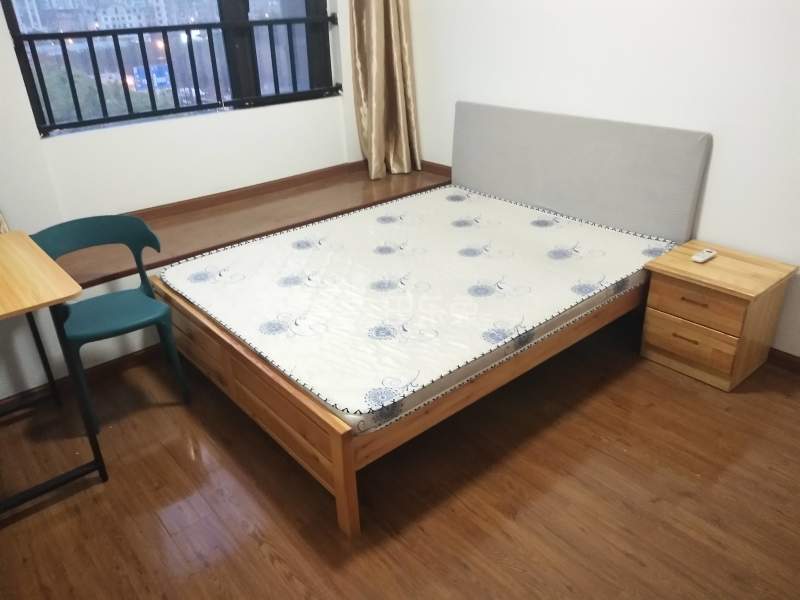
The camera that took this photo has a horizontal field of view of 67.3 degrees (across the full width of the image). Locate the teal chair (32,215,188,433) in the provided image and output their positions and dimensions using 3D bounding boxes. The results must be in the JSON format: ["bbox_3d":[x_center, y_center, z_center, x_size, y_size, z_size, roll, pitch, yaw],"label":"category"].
[{"bbox_3d":[-1.208,0.079,2.549,0.492,0.739,0.522,-17,30,-28],"label":"teal chair"}]

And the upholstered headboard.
[{"bbox_3d":[0.876,-0.706,3.333,0.074,0.628,1.566,-22,33,-35],"label":"upholstered headboard"}]

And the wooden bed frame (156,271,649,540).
[{"bbox_3d":[0.108,0.024,2.940,2.019,0.417,1.525,-22,33,-35],"label":"wooden bed frame"}]

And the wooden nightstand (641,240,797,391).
[{"bbox_3d":[1.391,0.068,2.699,0.433,0.477,0.452,-22,33,-35],"label":"wooden nightstand"}]

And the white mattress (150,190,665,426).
[{"bbox_3d":[0.099,-0.160,2.872,1.970,0.079,1.576,-22,33,-35],"label":"white mattress"}]

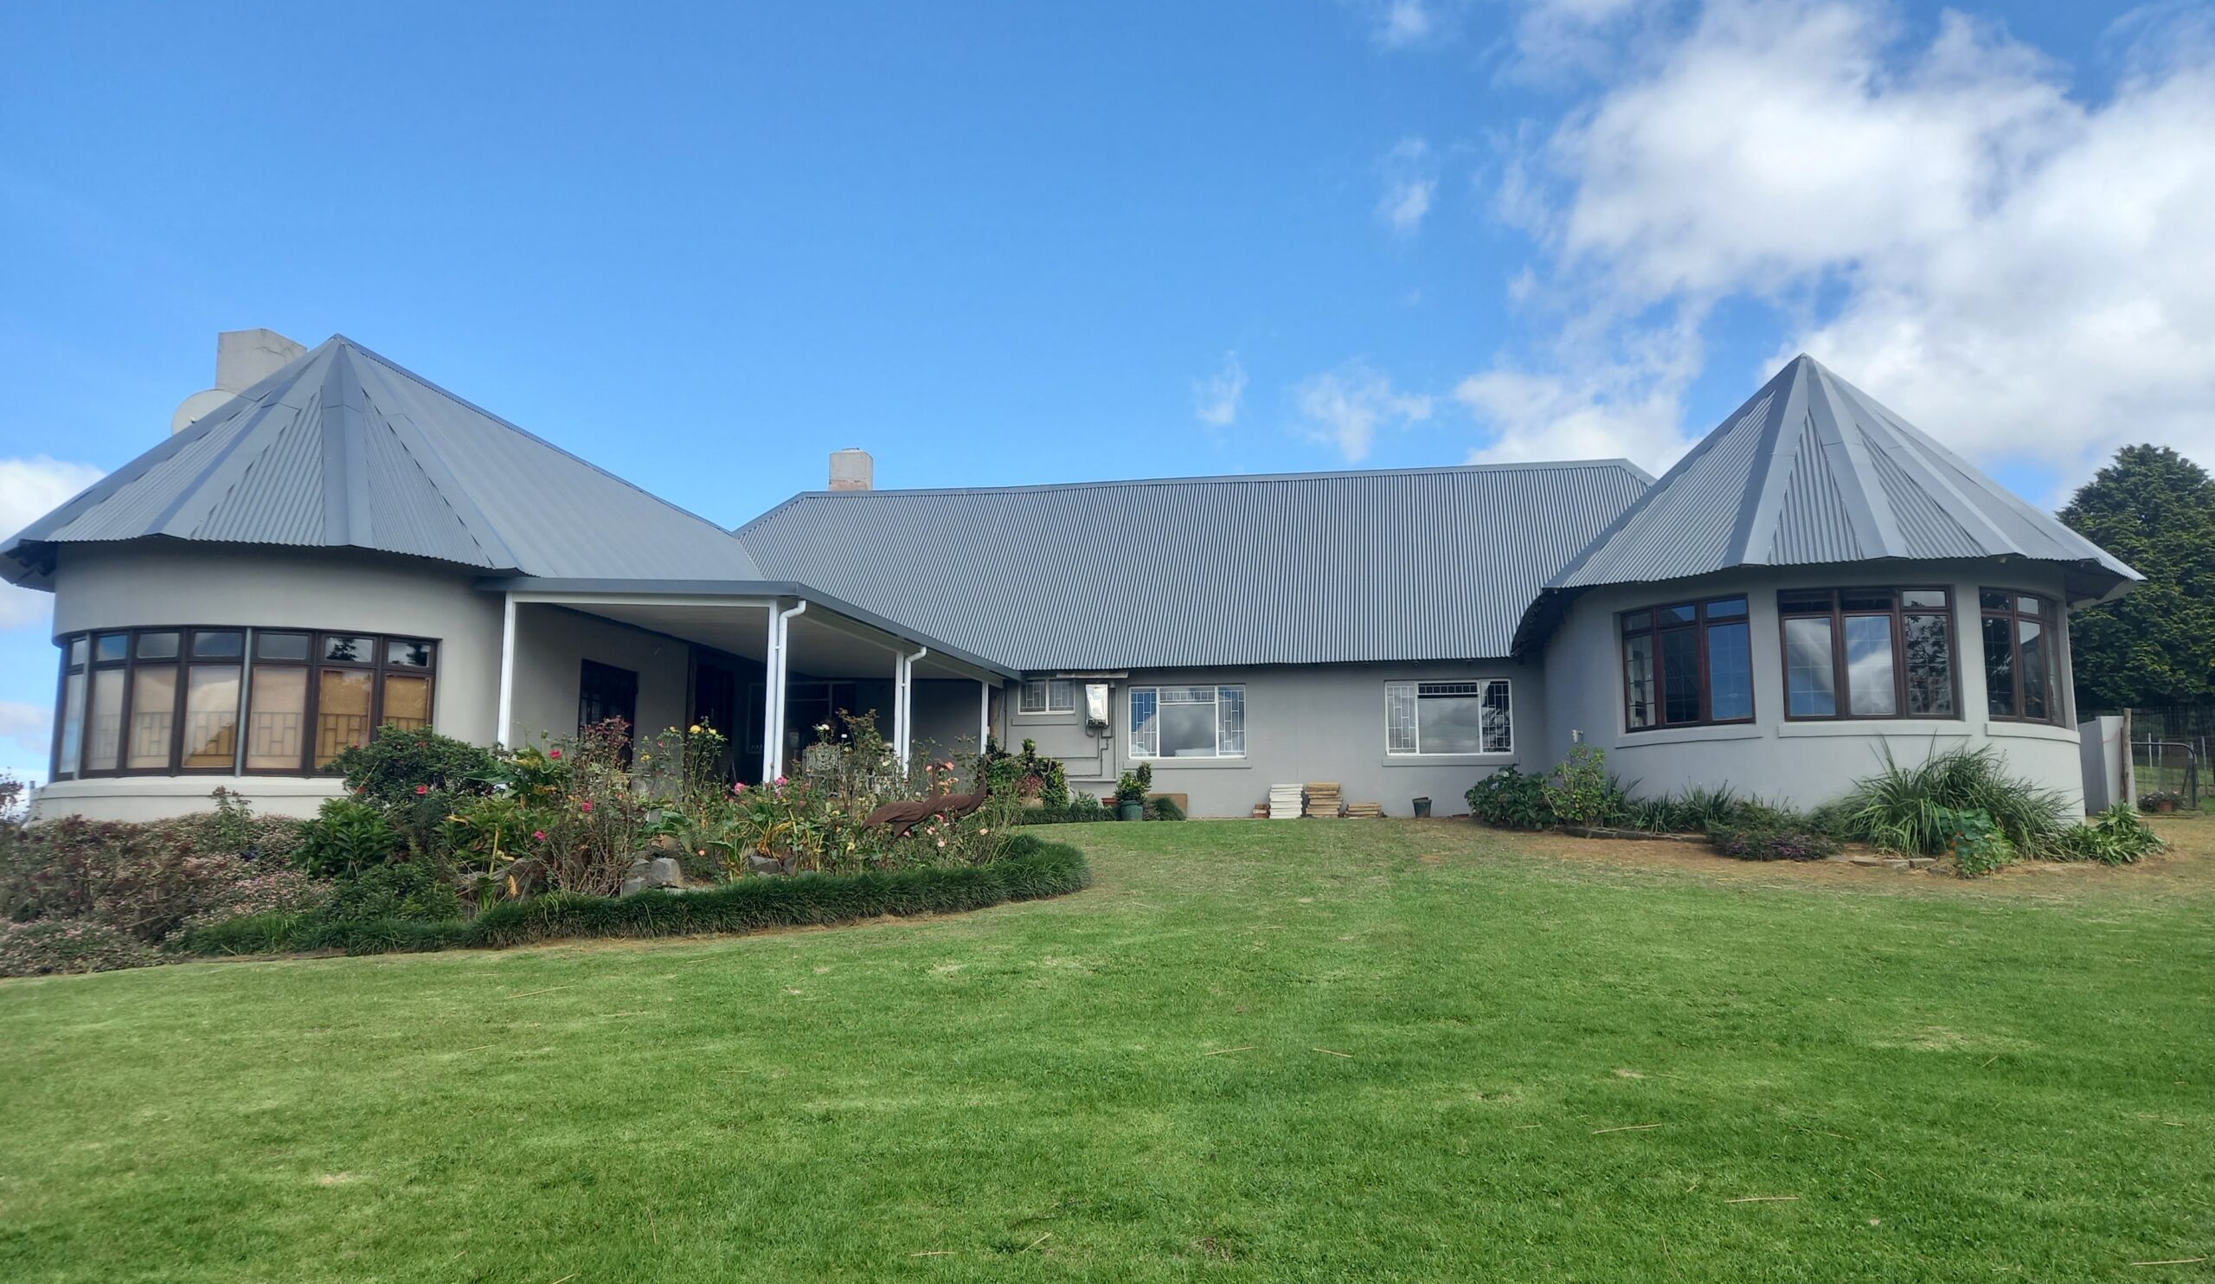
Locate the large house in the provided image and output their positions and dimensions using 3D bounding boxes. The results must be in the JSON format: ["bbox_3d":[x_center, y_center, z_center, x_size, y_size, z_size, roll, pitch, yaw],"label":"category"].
[{"bbox_3d":[0.435,-0.831,24.613,25.350,8.050,20.300,-1,-8,11],"label":"large house"}]

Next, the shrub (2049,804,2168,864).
[{"bbox_3d":[10.406,1.984,16.600,1.050,0.650,0.950,-5,-10,32],"label":"shrub"}]

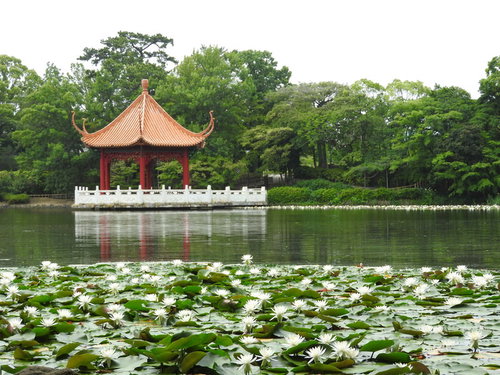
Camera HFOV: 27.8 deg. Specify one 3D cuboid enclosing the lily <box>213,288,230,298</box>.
[{"bbox_3d":[-0.285,1.059,10.120,0.165,0.080,0.165,0,0,0],"label":"lily"}]

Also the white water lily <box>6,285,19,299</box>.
[{"bbox_3d":[-2.116,0.926,9.007,0.119,0.109,0.119,0,0,0],"label":"white water lily"}]

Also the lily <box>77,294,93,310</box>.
[{"bbox_3d":[-1.692,1.179,10.370,0.155,0.136,0.155,0,0,0],"label":"lily"}]

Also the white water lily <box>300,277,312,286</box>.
[{"bbox_3d":[0.691,1.150,12.366,0.147,0.107,0.147,0,0,0],"label":"white water lily"}]

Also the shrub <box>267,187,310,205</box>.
[{"bbox_3d":[2.970,0.617,78.000,3.500,1.450,2.500,0,0,0],"label":"shrub"}]

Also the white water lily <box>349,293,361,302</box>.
[{"bbox_3d":[0.949,0.991,9.091,0.108,0.079,0.108,0,0,0],"label":"white water lily"}]

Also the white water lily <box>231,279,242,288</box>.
[{"bbox_3d":[-0.139,0.996,10.430,0.114,0.086,0.114,0,0,0],"label":"white water lily"}]

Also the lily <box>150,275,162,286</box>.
[{"bbox_3d":[-1.143,1.137,12.366,0.147,0.110,0.147,0,0,0],"label":"lily"}]

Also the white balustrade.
[{"bbox_3d":[-4.700,0.500,62.000,11.500,1.420,10.000,0,0,0],"label":"white balustrade"}]

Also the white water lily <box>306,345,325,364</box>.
[{"bbox_3d":[0.382,0.966,5.829,0.118,0.097,0.118,0,0,0],"label":"white water lily"}]

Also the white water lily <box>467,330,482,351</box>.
[{"bbox_3d":[1.643,1.116,7.420,0.120,0.140,0.120,0,0,0],"label":"white water lily"}]

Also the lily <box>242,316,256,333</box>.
[{"bbox_3d":[-0.004,1.121,8.273,0.115,0.110,0.135,0,0,0],"label":"lily"}]

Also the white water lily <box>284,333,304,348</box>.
[{"bbox_3d":[0.327,1.123,7.419,0.147,0.102,0.147,0,0,0],"label":"white water lily"}]

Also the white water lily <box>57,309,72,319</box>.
[{"bbox_3d":[-1.688,1.146,9.200,0.146,0.076,0.146,0,0,0],"label":"white water lily"}]

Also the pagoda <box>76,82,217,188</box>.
[{"bbox_3d":[-6.846,-3.054,65.000,9.100,7.900,9.500,0,0,-4],"label":"pagoda"}]

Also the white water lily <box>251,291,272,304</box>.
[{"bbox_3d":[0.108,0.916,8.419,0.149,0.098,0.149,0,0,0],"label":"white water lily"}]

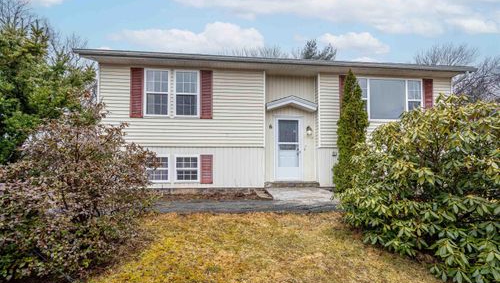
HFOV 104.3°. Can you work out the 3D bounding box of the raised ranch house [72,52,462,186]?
[{"bbox_3d":[0.850,-1.113,9.627,11.430,5.230,8.600,1,-1,-5],"label":"raised ranch house"}]

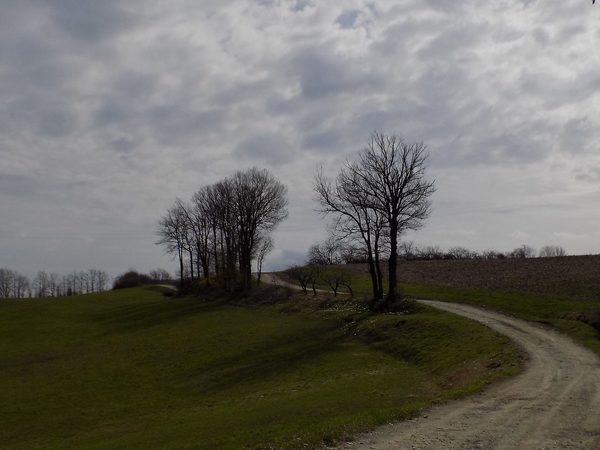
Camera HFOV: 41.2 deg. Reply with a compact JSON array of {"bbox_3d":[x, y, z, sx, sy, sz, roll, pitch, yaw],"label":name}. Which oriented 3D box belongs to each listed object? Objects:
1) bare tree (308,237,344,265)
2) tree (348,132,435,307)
[{"bbox_3d":[3.656,3.518,110.000,4.867,3.863,4.381,0,-4,0],"label":"bare tree"},{"bbox_3d":[5.738,-0.345,50.000,5.285,10.912,5.021,0,-4,0],"label":"tree"}]

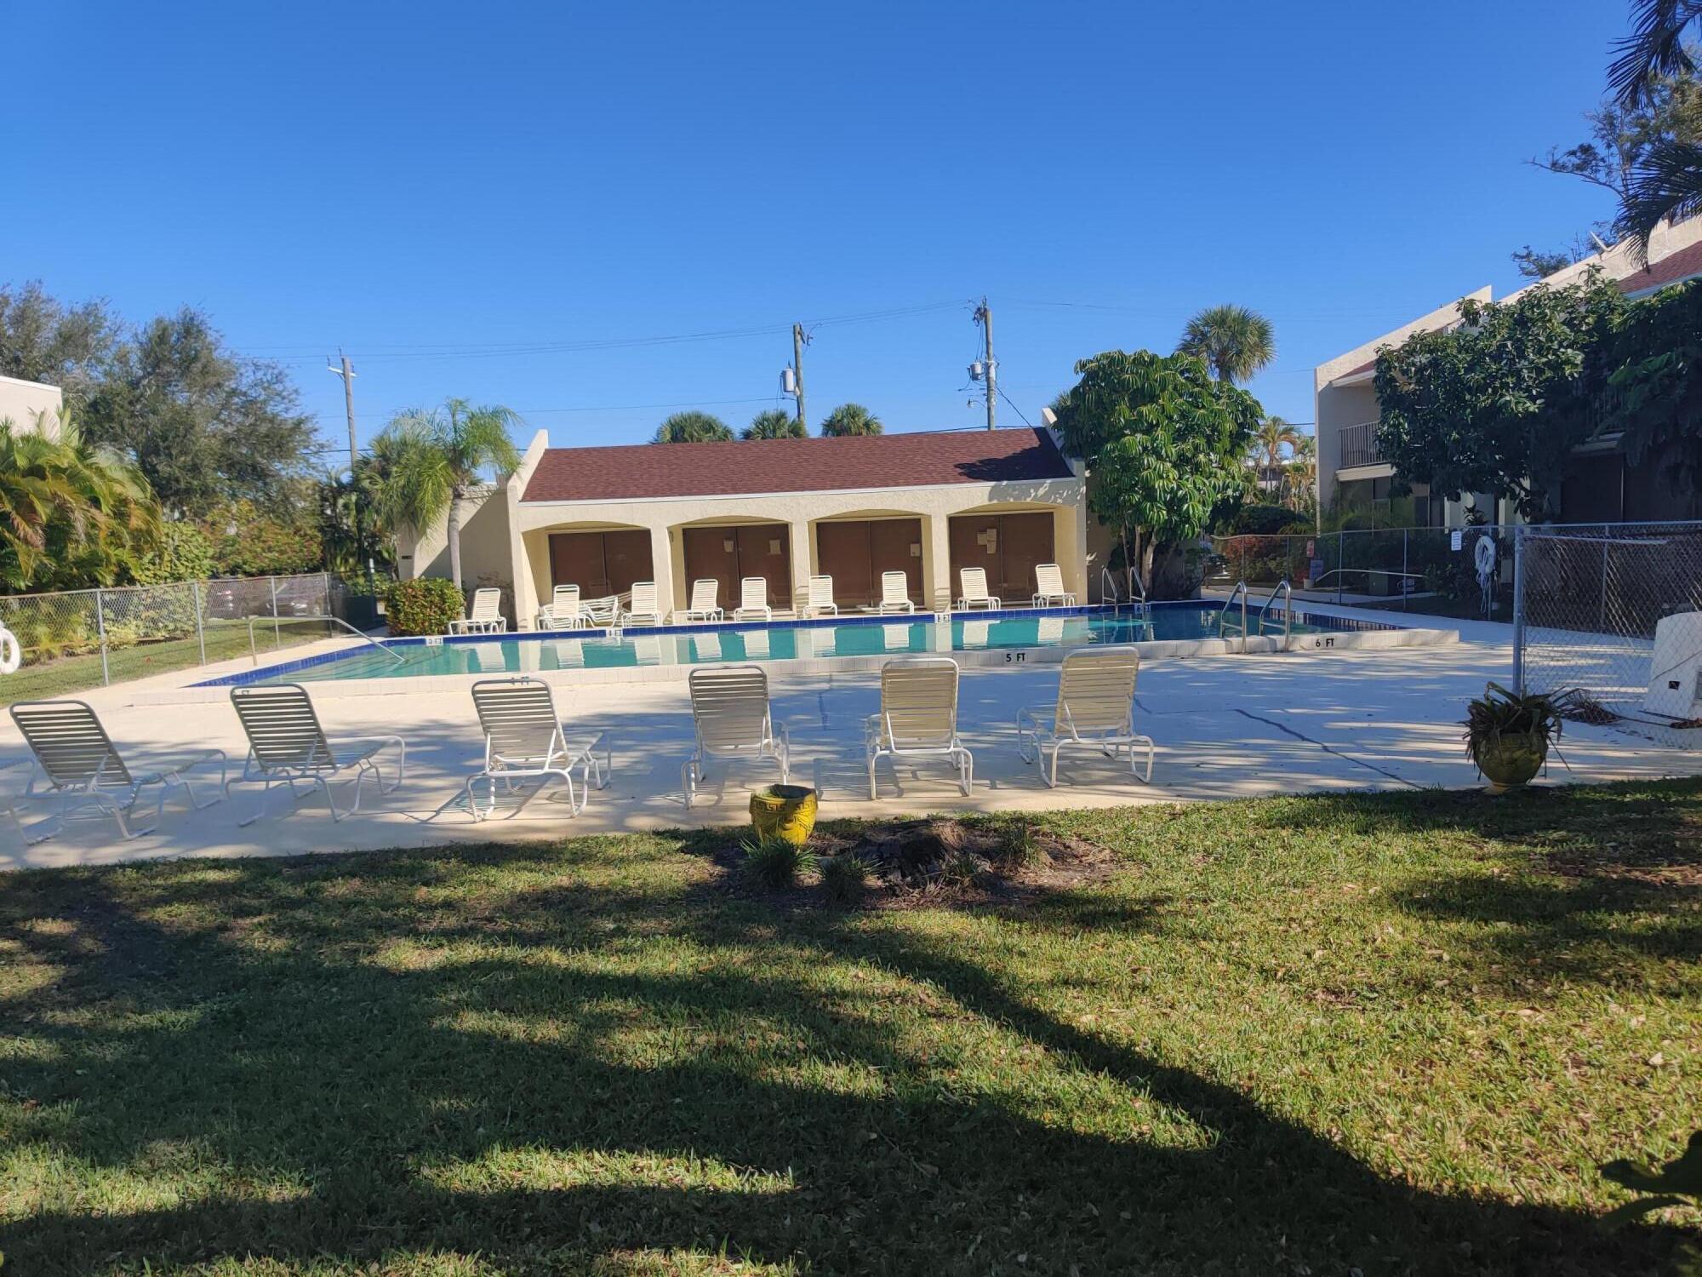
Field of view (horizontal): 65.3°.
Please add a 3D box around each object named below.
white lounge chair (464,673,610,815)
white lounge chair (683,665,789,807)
[{"bbox_3d":[-2.170,0.681,9.374,0.670,0.960,1.530,-2,4,1],"label":"white lounge chair"},{"bbox_3d":[-0.793,0.605,9.410,0.670,0.960,1.530,-3,4,-1],"label":"white lounge chair"}]

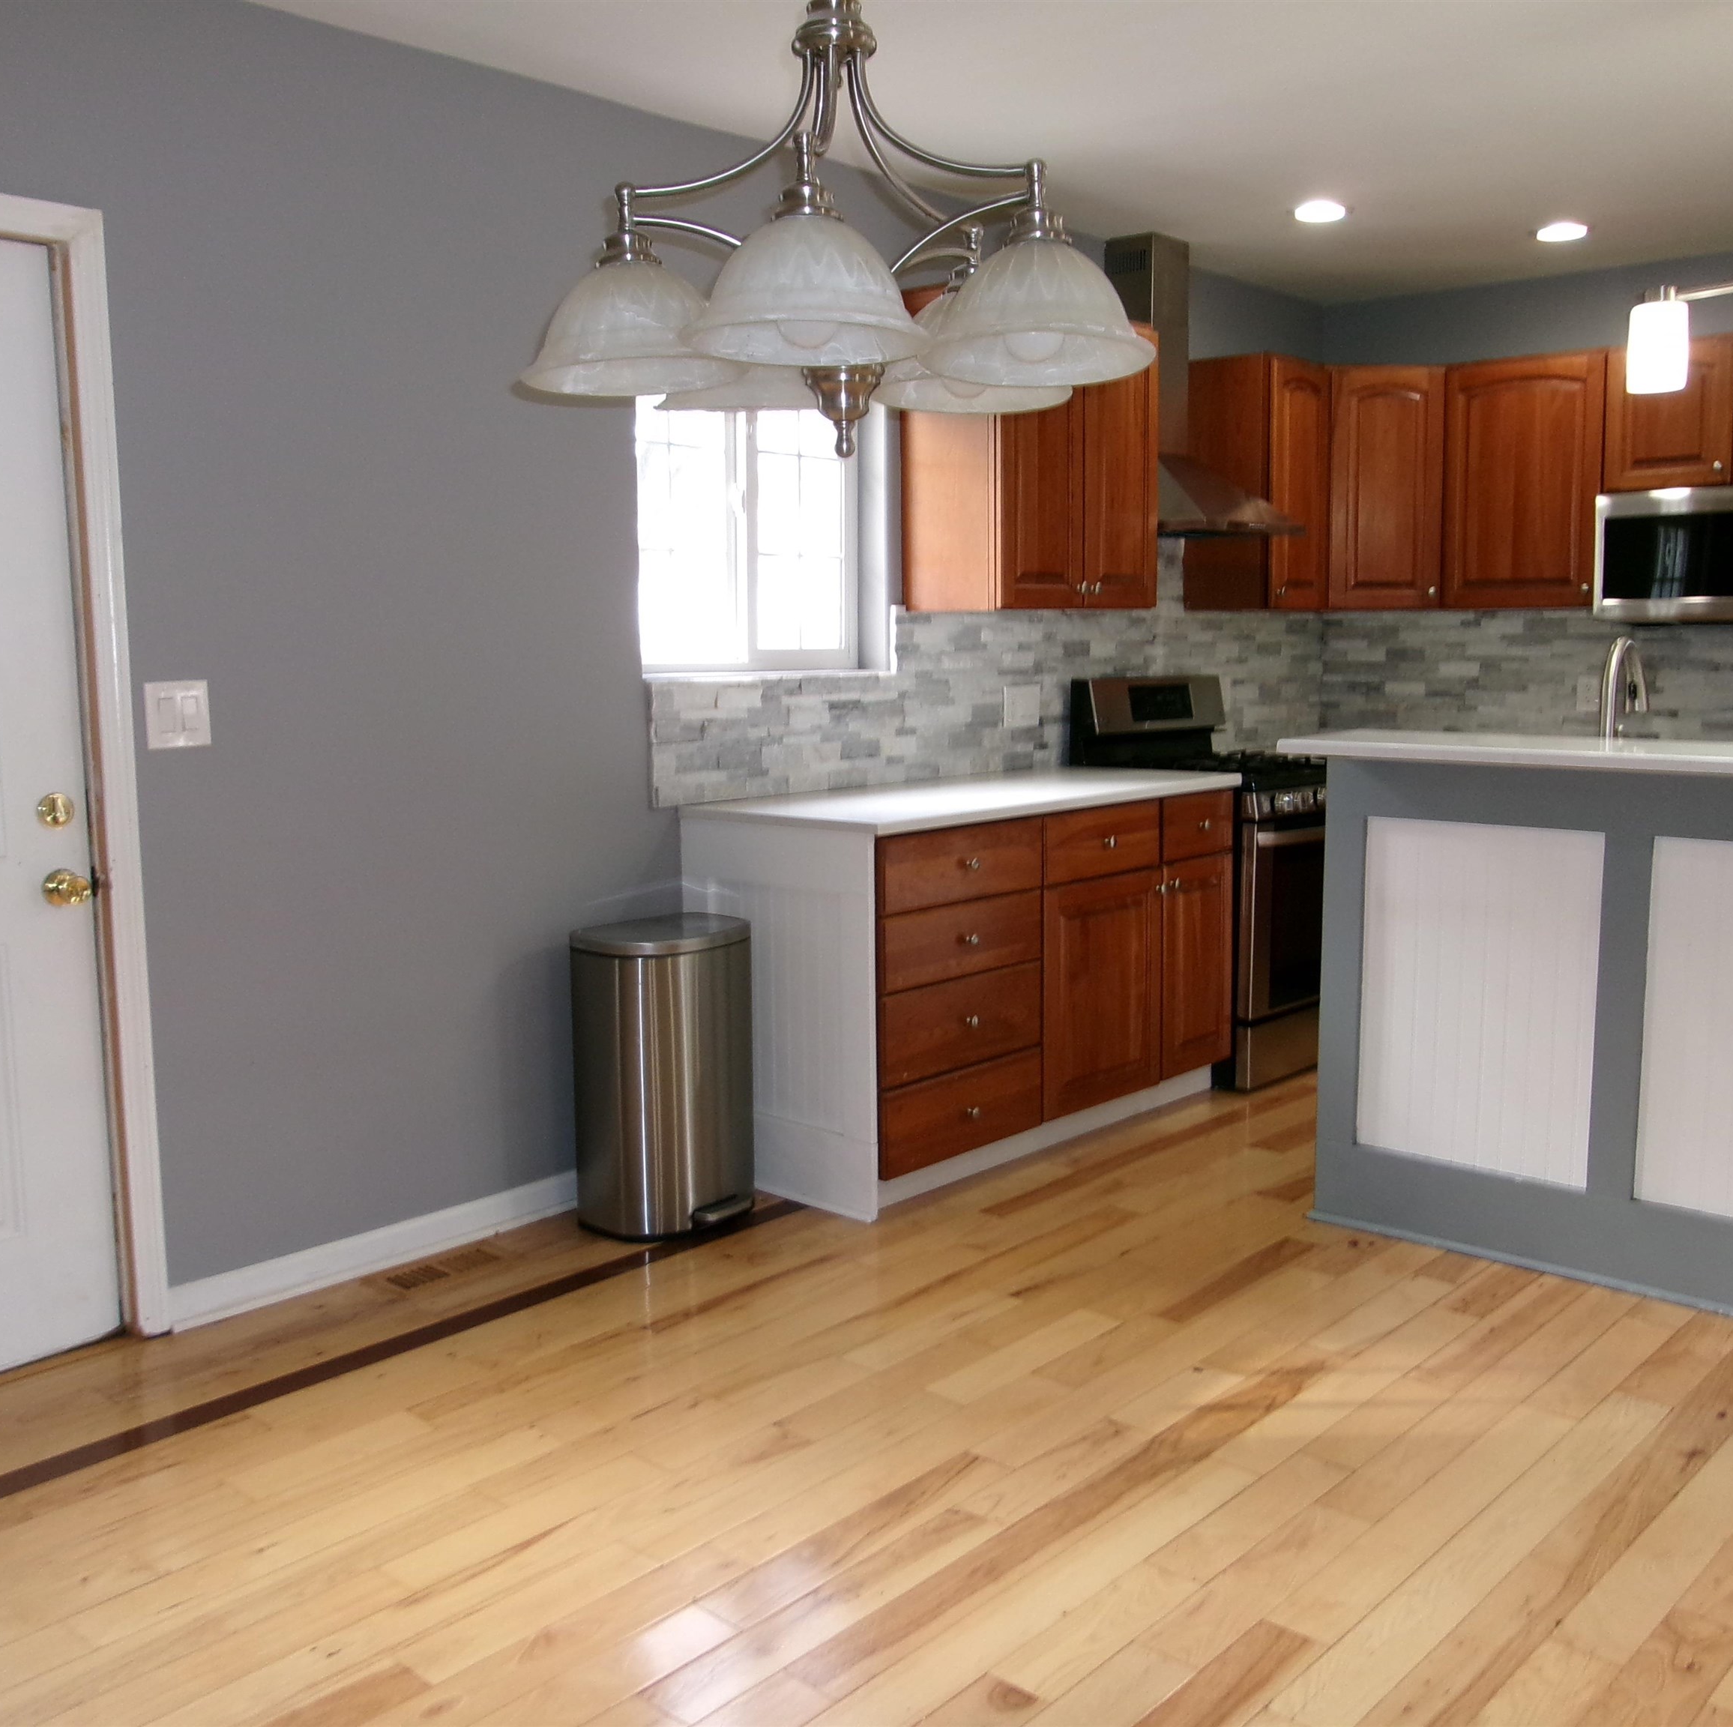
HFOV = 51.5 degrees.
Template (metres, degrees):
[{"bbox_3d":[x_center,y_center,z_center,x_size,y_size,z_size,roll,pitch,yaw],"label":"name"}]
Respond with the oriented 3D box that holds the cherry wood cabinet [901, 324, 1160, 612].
[{"bbox_3d":[0.474,-1.131,5.073,0.330,0.816,0.760,6,9,41],"label":"cherry wood cabinet"}]

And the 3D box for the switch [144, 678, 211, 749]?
[{"bbox_3d":[-1.296,-0.280,3.385,0.010,0.121,0.122,6,9,41],"label":"switch"}]

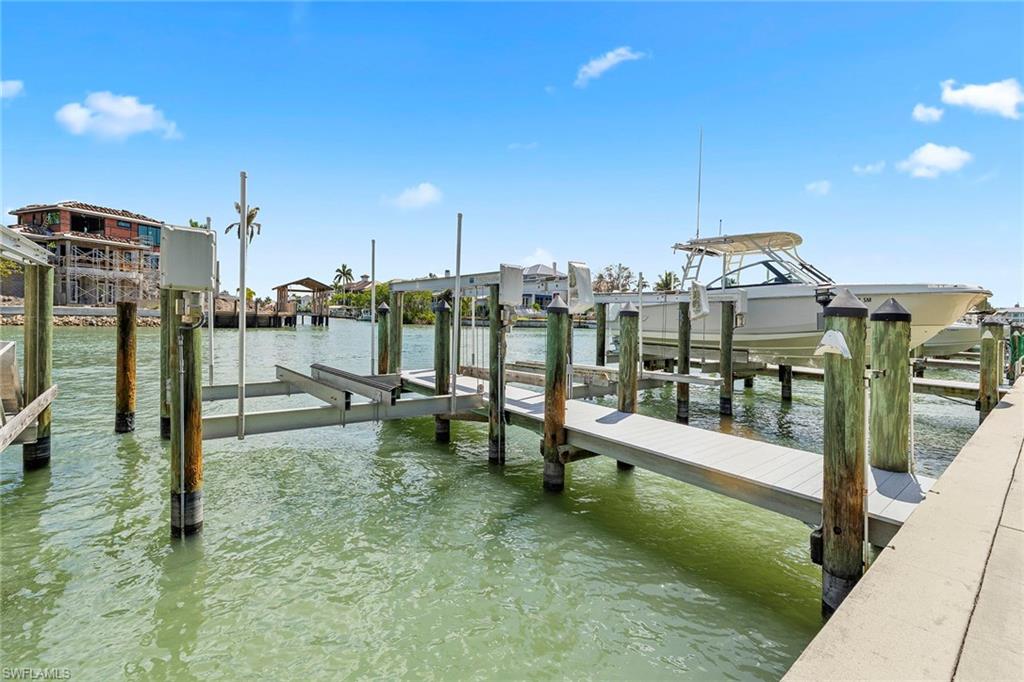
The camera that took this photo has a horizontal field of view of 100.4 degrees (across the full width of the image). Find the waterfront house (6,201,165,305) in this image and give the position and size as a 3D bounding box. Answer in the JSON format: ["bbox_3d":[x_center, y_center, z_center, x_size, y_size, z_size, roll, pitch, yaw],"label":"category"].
[{"bbox_3d":[-56.152,-11.017,57.500,11.500,12.600,12.500,2,3,19],"label":"waterfront house"}]

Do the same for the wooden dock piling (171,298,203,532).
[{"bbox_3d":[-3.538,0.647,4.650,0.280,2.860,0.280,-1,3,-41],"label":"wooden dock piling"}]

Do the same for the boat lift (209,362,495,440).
[{"bbox_3d":[-3.200,0.851,7.359,4.100,0.520,3.950,-2,5,-39],"label":"boat lift"}]

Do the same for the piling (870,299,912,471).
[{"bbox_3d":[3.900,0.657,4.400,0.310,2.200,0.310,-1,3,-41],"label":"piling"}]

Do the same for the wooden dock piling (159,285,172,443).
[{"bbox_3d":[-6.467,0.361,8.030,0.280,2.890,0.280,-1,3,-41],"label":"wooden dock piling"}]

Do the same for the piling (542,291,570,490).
[{"bbox_3d":[0.620,0.704,6.080,0.300,2.710,0.300,1,3,0],"label":"piling"}]

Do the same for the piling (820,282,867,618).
[{"bbox_3d":[2.634,0.914,3.363,0.280,2.626,0.280,-2,5,-39],"label":"piling"}]

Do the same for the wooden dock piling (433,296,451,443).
[{"bbox_3d":[-1.341,0.550,8.230,0.280,2.670,0.280,-1,3,-41],"label":"wooden dock piling"}]

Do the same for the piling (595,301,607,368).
[{"bbox_3d":[2.381,0.355,11.316,0.255,2.743,0.255,-2,5,-39],"label":"piling"}]

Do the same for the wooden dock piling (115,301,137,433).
[{"bbox_3d":[-7.636,0.507,8.438,0.285,2.566,0.285,-2,5,-39],"label":"wooden dock piling"}]

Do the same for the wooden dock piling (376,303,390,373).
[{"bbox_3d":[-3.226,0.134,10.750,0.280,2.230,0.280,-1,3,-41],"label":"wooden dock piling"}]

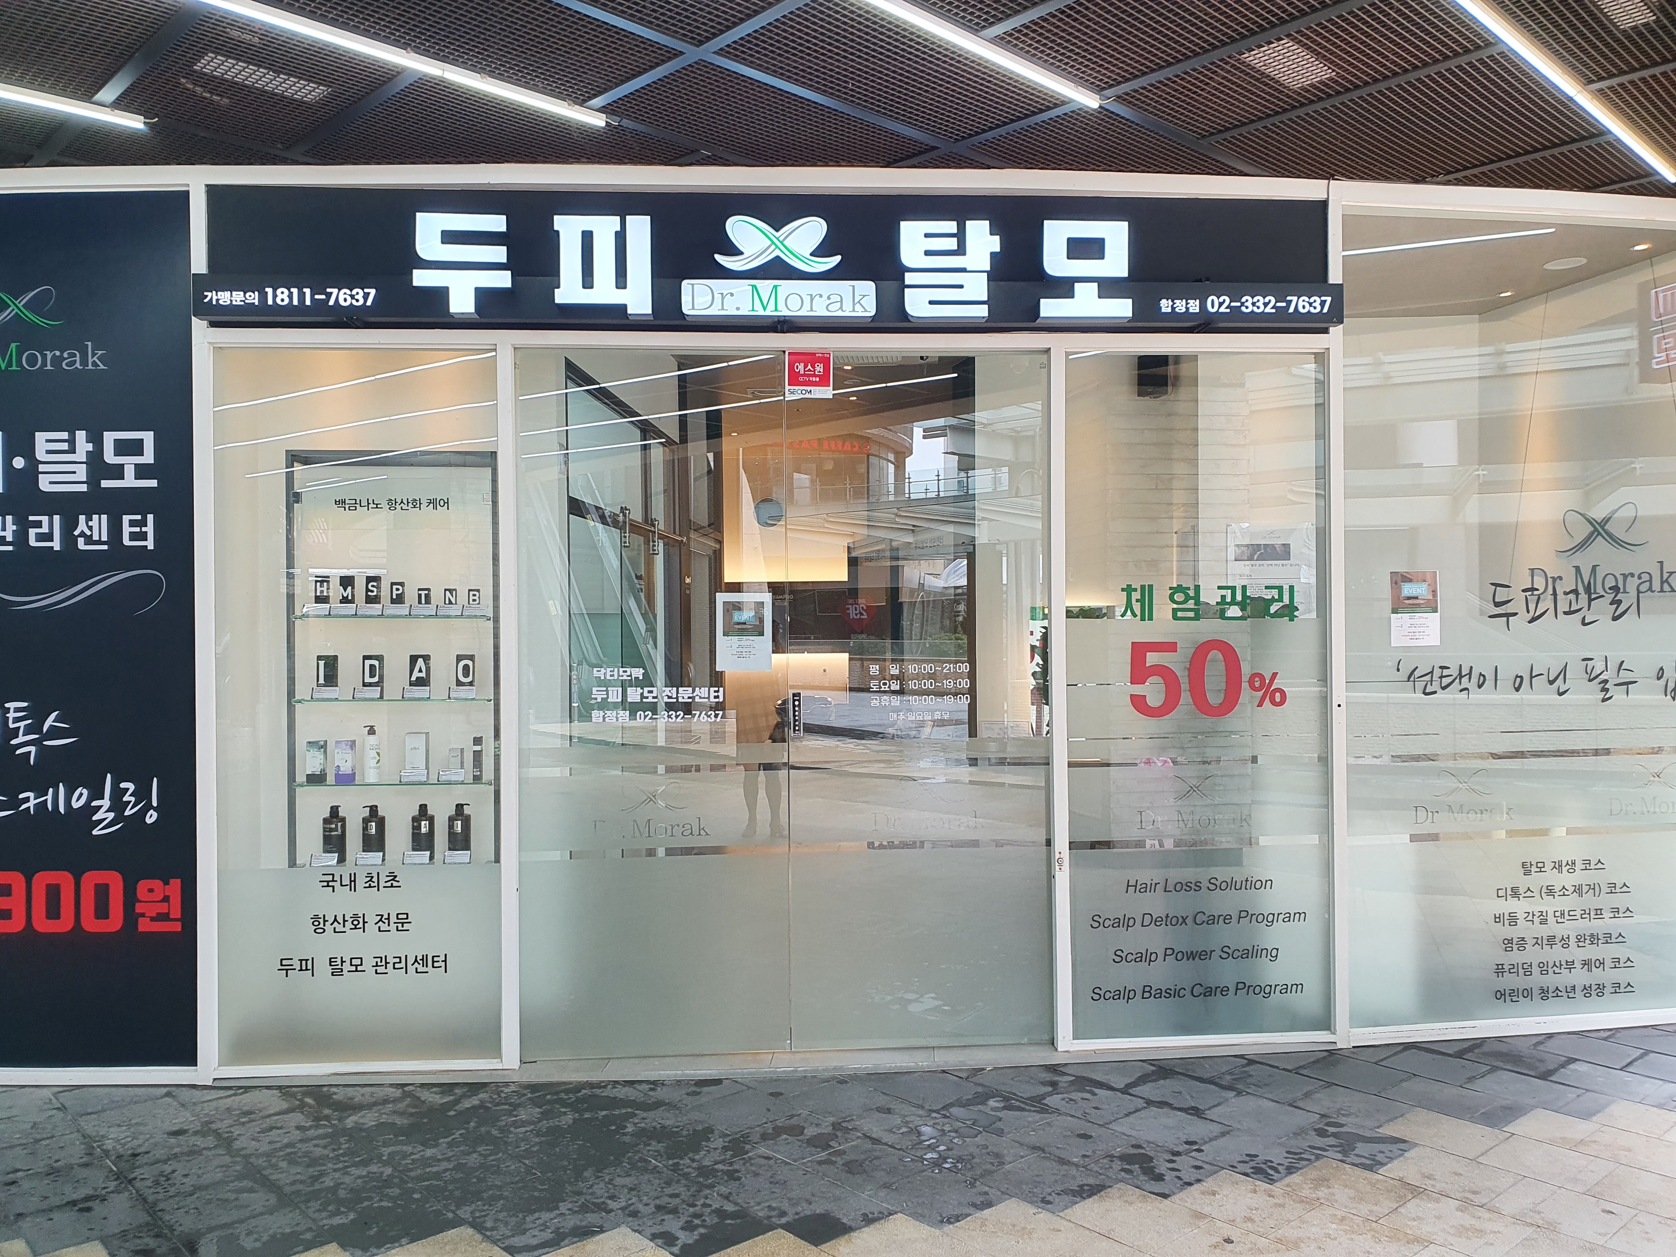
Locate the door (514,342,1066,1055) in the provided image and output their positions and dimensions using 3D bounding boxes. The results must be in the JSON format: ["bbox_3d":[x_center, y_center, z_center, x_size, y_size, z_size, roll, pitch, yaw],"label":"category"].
[{"bbox_3d":[-0.183,0.270,4.691,1.993,2.628,0.060,0,0,-4],"label":"door"}]

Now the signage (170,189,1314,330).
[{"bbox_3d":[-0.194,-1.351,4.634,4.213,0.509,0.180,0,0,-4],"label":"signage"}]

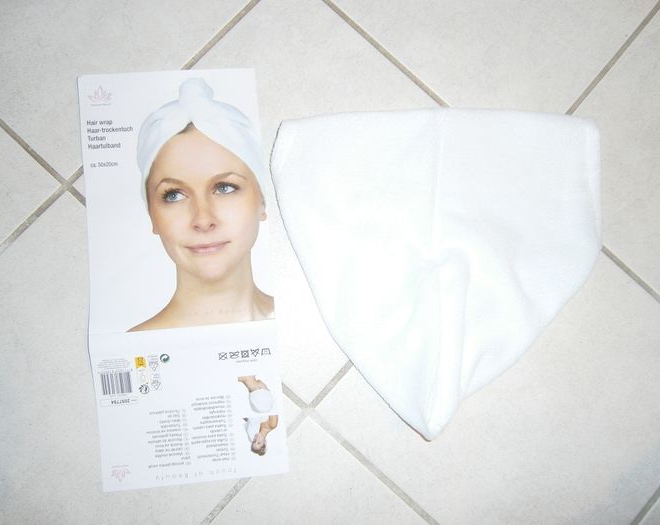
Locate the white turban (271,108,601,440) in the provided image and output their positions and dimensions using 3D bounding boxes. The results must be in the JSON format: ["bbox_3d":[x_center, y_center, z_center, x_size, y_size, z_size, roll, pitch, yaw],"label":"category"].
[{"bbox_3d":[0.111,0.005,0.511,0.339,0.030,0.329,1,83,-4],"label":"white turban"}]

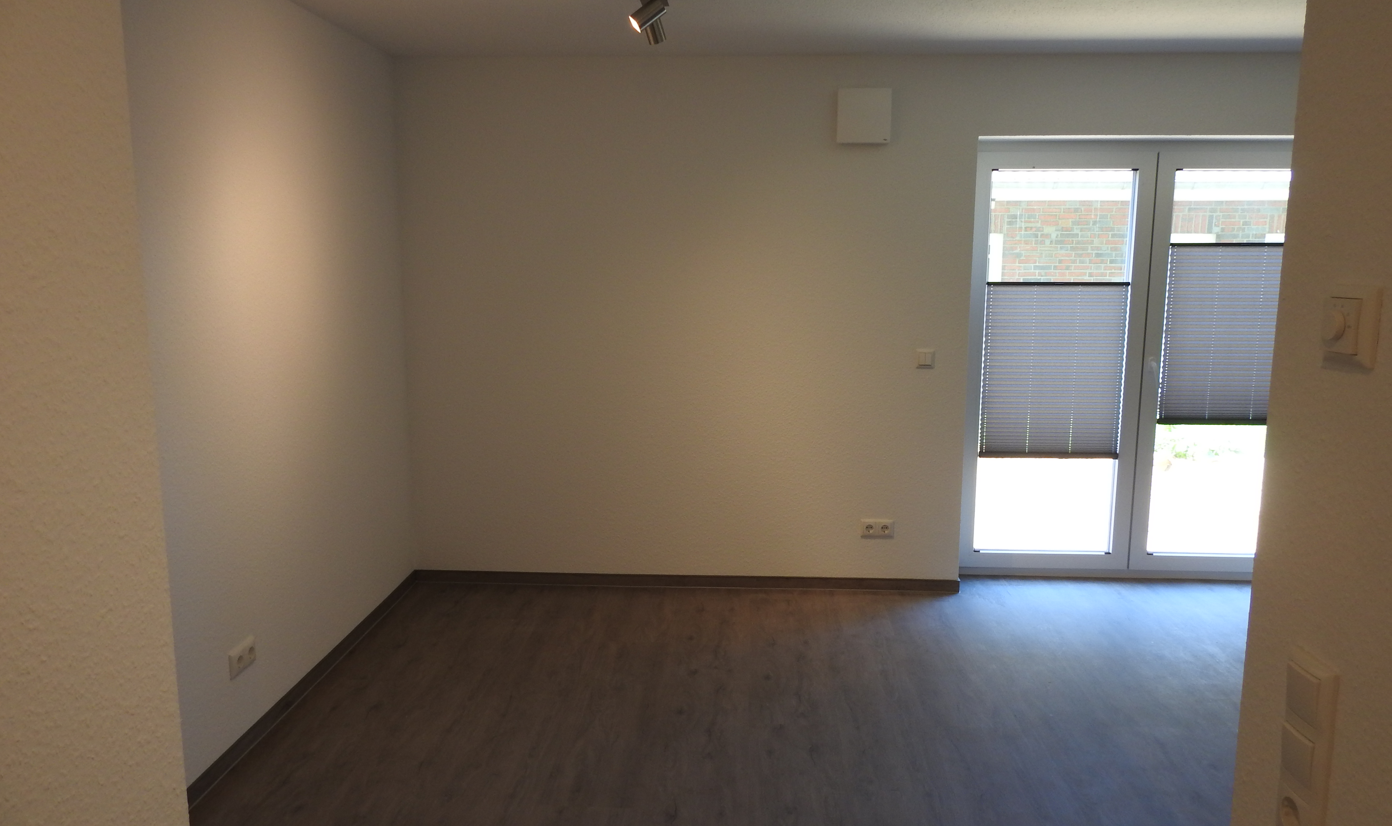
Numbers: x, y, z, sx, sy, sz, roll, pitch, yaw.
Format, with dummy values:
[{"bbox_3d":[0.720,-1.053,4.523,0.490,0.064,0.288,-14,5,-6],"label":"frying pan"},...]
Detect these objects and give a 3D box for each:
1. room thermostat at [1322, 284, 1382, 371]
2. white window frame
[{"bbox_3d":[0.657,-0.088,0.985,0.025,0.081,0.081,1,9,3],"label":"room thermostat"},{"bbox_3d":[2.090,-0.213,4.555,1.690,2.060,0.090,1,9,3],"label":"white window frame"}]

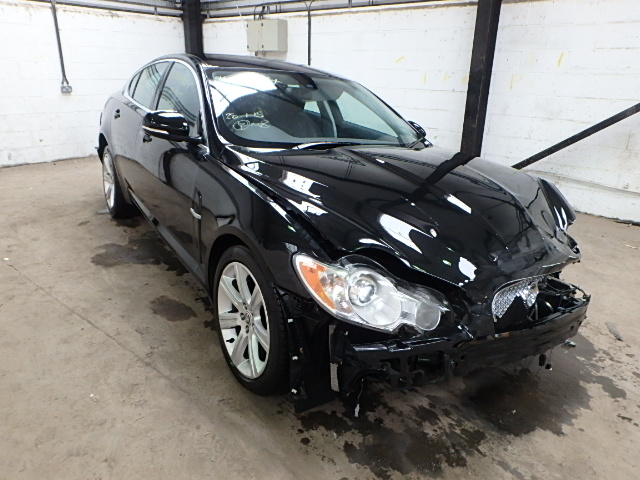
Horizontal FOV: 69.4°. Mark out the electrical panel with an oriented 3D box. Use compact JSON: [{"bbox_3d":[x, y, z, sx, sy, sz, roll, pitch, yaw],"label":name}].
[{"bbox_3d":[-0.781,-3.024,6.867,0.650,0.420,0.200,17,26,37],"label":"electrical panel"}]

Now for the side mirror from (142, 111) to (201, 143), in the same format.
[{"bbox_3d":[-0.800,-0.601,2.468,0.250,0.155,0.170,-8,22,-32],"label":"side mirror"}]

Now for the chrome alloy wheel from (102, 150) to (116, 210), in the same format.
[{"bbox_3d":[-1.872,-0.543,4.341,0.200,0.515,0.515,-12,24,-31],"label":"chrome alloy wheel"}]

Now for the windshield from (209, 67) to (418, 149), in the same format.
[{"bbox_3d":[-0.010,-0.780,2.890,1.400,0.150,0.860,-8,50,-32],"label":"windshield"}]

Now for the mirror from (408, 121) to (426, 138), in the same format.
[{"bbox_3d":[0.720,-0.810,3.438,0.250,0.155,0.170,-8,22,-32],"label":"mirror"}]

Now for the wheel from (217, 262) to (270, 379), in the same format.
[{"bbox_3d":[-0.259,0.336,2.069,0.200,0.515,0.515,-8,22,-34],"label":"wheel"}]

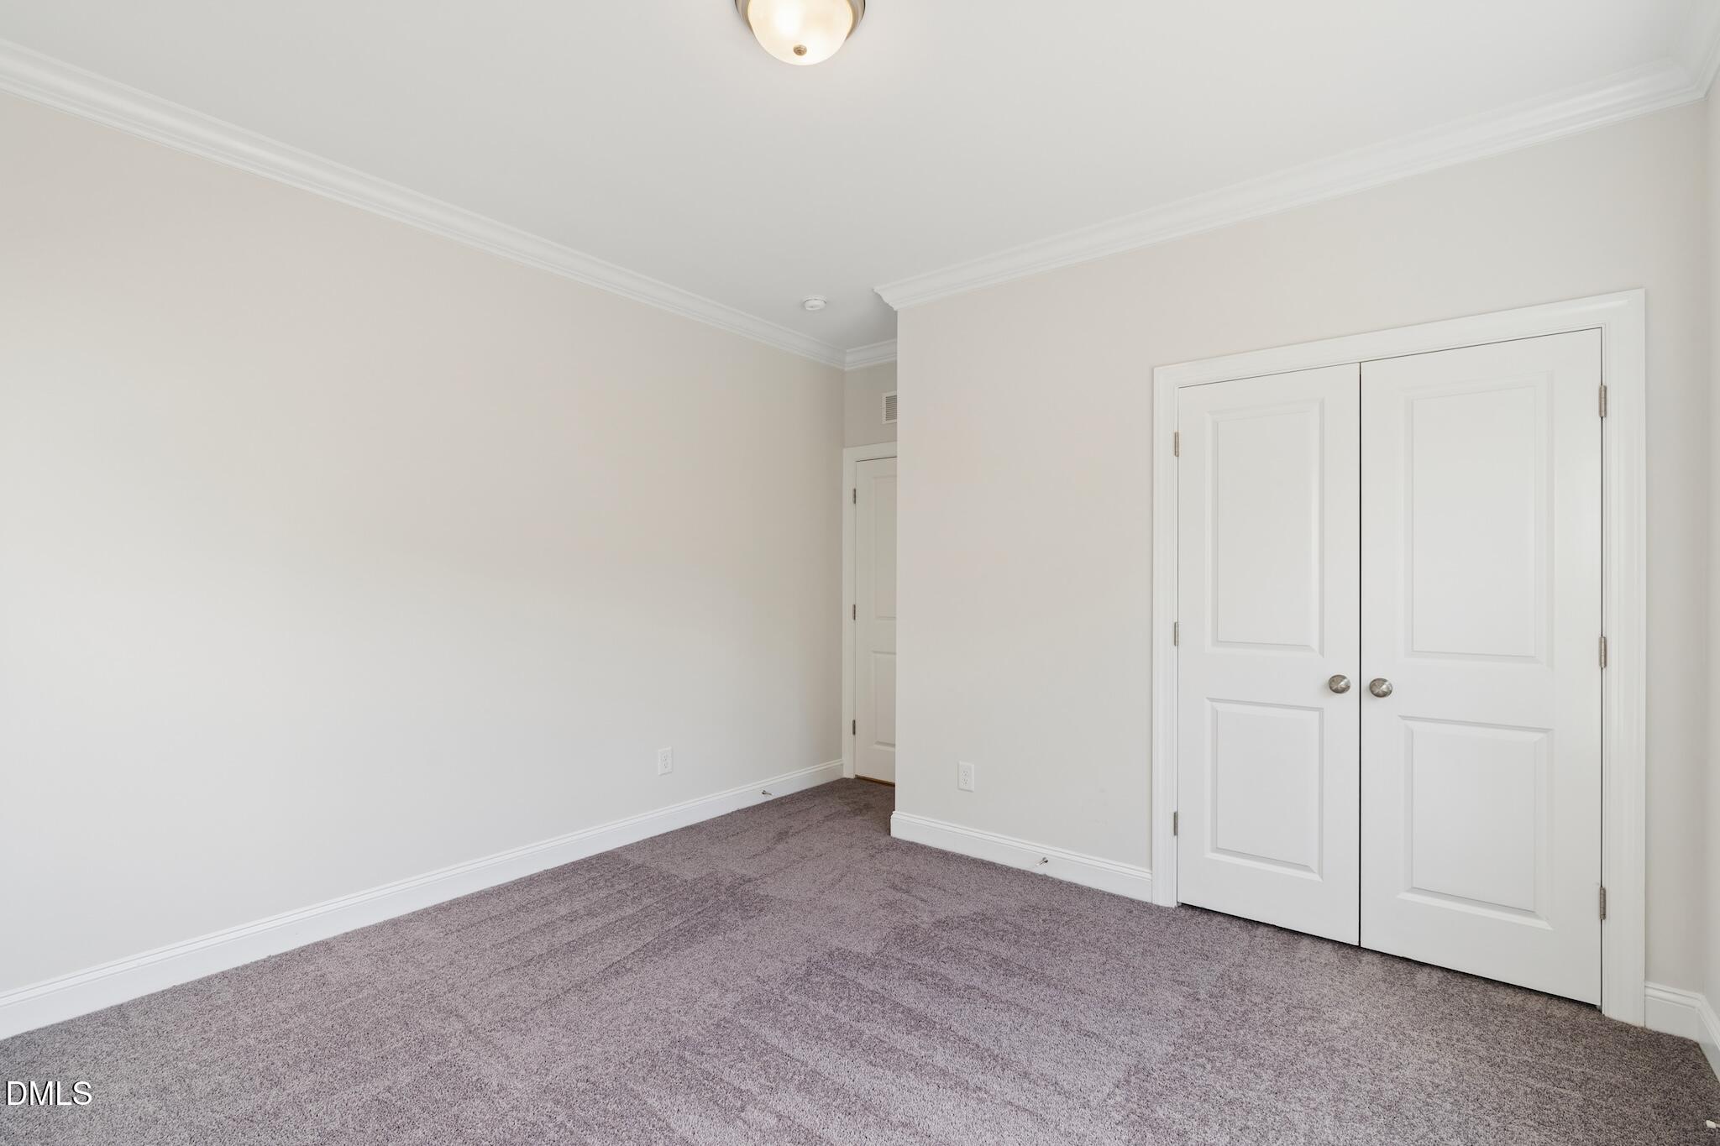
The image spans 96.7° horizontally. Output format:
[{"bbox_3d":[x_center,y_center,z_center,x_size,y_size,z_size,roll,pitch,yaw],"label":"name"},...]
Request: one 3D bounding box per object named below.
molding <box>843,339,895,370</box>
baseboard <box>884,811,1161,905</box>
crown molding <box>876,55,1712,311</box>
[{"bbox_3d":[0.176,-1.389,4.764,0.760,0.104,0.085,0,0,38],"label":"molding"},{"bbox_3d":[0.676,1.282,3.494,1.297,0.127,0.016,0,0,38],"label":"baseboard"},{"bbox_3d":[1.233,-1.393,3.027,2.891,0.104,0.085,0,0,38],"label":"crown molding"}]

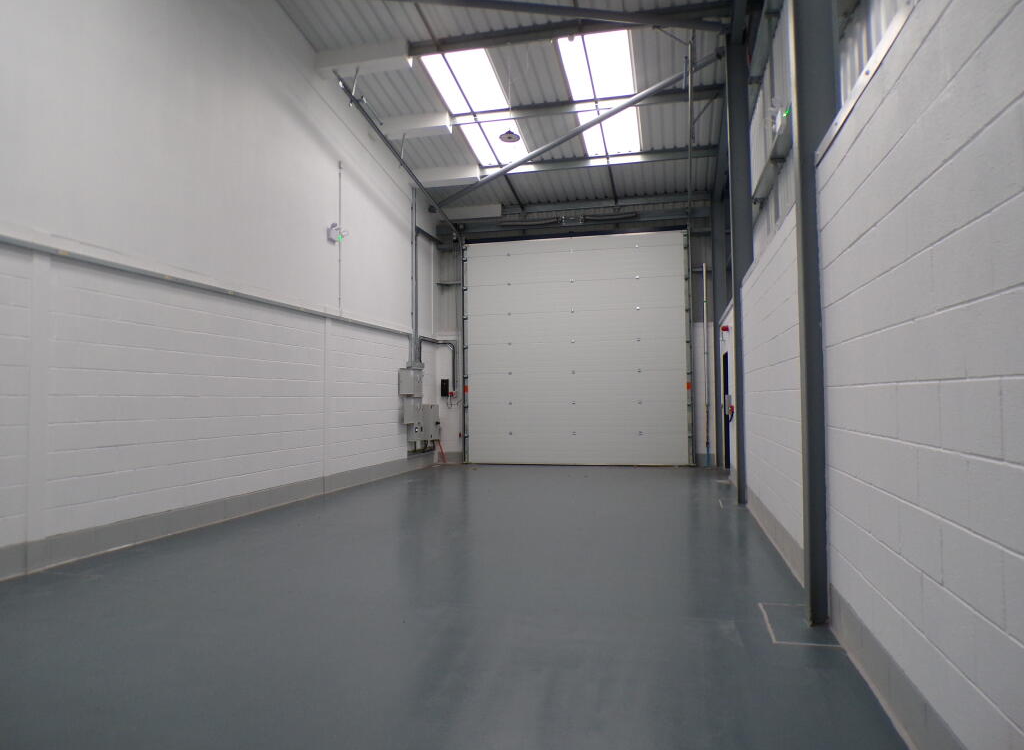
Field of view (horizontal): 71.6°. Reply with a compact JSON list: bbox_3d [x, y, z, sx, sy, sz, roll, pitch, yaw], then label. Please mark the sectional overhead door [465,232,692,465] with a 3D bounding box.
[{"bbox_3d":[1.229,-0.488,14.135,4.460,4.520,0.100,-1,-2,13],"label":"sectional overhead door"}]

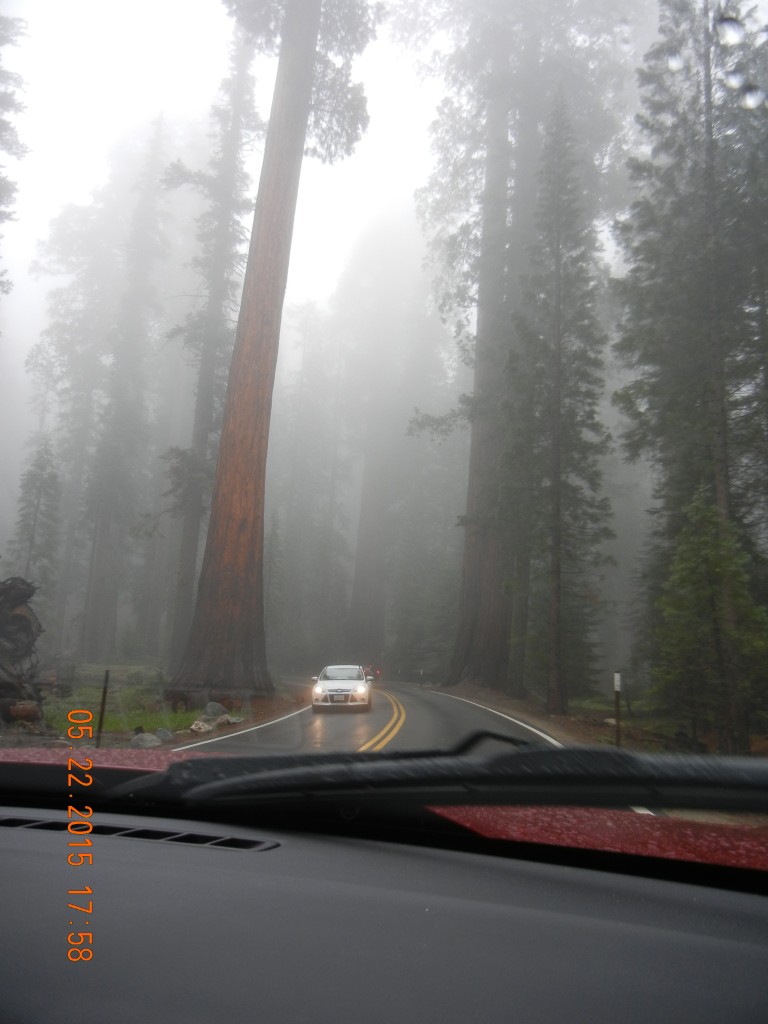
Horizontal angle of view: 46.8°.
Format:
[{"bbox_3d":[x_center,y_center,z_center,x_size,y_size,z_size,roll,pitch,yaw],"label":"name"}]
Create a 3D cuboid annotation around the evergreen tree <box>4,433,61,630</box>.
[{"bbox_3d":[-27.088,2.112,67.292,4.500,16.900,4.500,3,-11,0],"label":"evergreen tree"}]

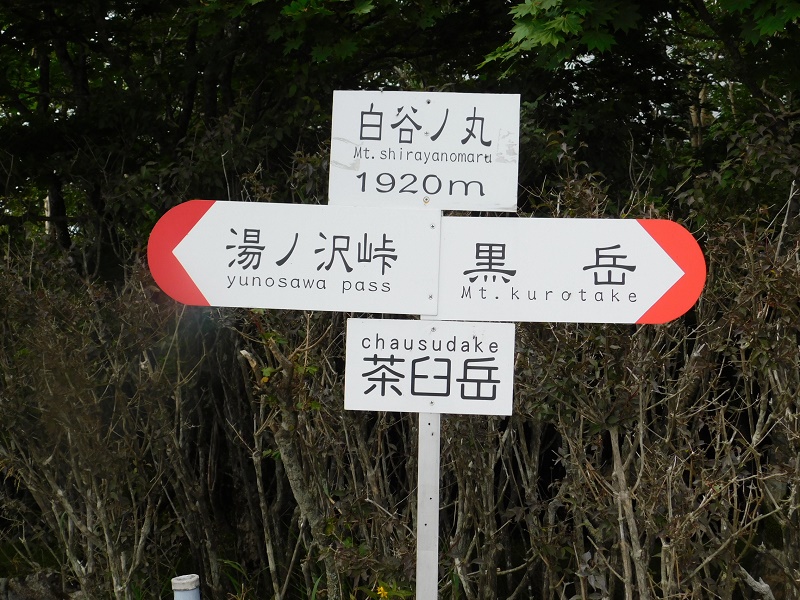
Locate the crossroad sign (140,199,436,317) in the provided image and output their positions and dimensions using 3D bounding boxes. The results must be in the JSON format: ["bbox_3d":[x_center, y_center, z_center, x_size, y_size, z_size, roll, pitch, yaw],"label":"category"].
[{"bbox_3d":[-0.223,-0.091,2.188,0.614,0.223,0.015,2,0,2],"label":"crossroad sign"}]

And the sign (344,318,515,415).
[{"bbox_3d":[0.062,0.139,2.178,0.352,0.195,0.015,2,0,2],"label":"sign"}]

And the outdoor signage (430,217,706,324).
[{"bbox_3d":[0.343,-0.062,2.168,0.592,0.218,0.015,1,0,2],"label":"outdoor signage"}]

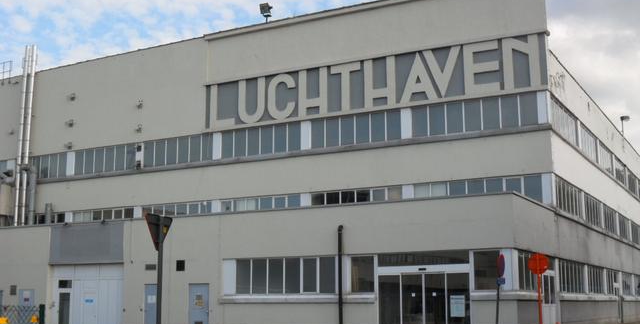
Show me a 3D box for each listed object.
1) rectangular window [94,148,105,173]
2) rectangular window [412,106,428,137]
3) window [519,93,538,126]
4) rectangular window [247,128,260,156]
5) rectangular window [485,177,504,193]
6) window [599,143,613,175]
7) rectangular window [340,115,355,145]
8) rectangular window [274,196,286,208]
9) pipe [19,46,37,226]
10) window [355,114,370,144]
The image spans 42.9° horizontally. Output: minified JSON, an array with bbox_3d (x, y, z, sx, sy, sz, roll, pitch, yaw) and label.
[{"bbox_3d":[-12.684,-0.052,46.971,0.779,1.411,0.150,-6,-11,27],"label":"rectangular window"},{"bbox_3d":[4.597,-1.832,37.234,0.802,1.415,0.100,-6,-11,28],"label":"rectangular window"},{"bbox_3d":[8.972,-2.246,34.963,0.800,1.500,0.100,-6,-11,28],"label":"window"},{"bbox_3d":[-3.365,-1.018,41.434,0.828,1.448,0.100,-6,-11,28],"label":"rectangular window"},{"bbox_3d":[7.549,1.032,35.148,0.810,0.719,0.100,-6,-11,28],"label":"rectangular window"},{"bbox_3d":[16.485,-0.173,46.808,0.120,1.500,4.600,-6,-11,28],"label":"window"},{"bbox_3d":[1.335,-1.527,39.123,0.800,1.500,0.100,-6,-11,28],"label":"rectangular window"},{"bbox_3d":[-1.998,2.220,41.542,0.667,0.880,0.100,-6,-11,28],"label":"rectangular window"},{"bbox_3d":[-17.636,-1.667,48.802,0.843,11.023,0.437,-6,-11,28],"label":"pipe"},{"bbox_3d":[2.036,-1.571,38.740,0.800,1.500,0.100,-6,-11,28],"label":"window"}]

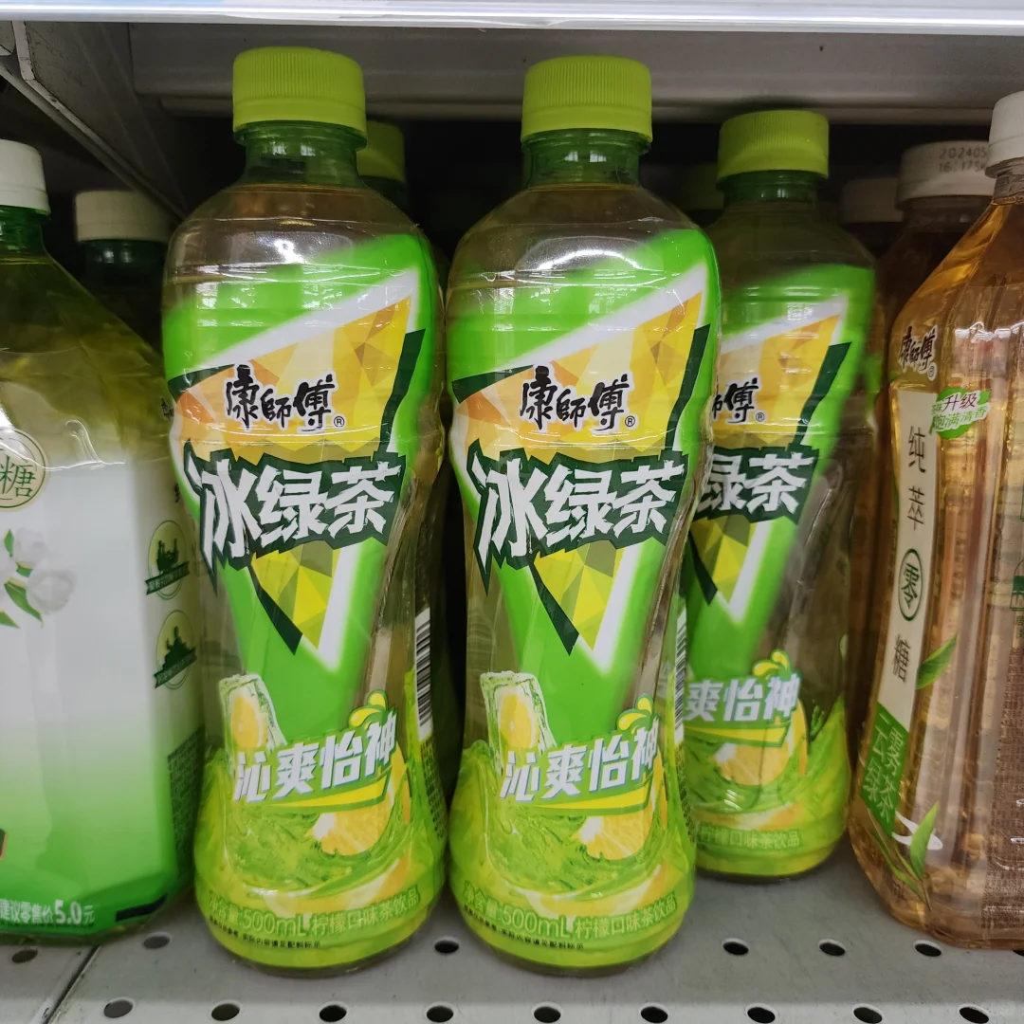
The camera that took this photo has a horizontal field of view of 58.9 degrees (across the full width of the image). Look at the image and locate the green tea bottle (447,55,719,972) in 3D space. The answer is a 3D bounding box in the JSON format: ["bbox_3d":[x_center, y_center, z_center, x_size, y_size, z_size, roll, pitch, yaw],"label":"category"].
[{"bbox_3d":[0.017,0.004,0.235,0.067,0.219,0.067,1,10,4],"label":"green tea bottle"}]

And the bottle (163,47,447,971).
[{"bbox_3d":[-0.051,0.004,0.232,0.067,0.219,0.067,-1,10,-9],"label":"bottle"}]

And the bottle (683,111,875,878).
[{"bbox_3d":[0.074,-0.003,0.278,0.067,0.219,0.067,7,12,34],"label":"bottle"}]

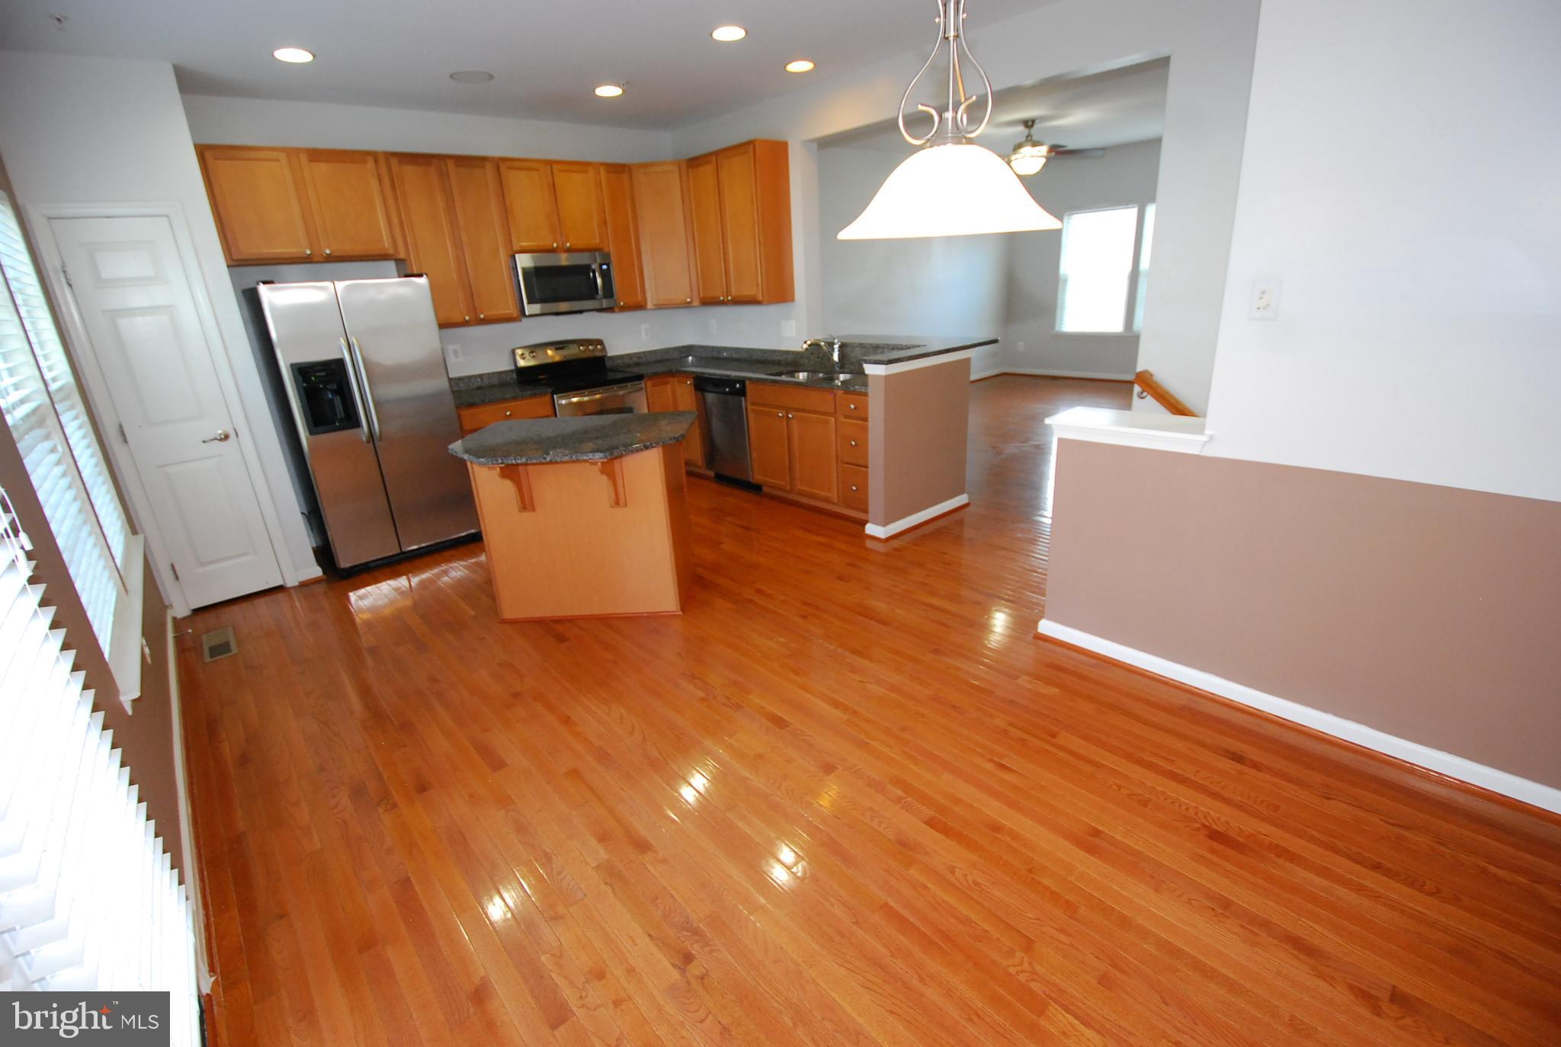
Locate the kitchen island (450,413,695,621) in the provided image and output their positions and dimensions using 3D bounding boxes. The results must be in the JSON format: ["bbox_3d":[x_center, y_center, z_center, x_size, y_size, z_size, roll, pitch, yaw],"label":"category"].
[{"bbox_3d":[-1.009,-0.022,3.413,1.140,0.910,1.040,-3,19,1],"label":"kitchen island"}]

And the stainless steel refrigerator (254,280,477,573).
[{"bbox_3d":[-2.656,-0.662,4.233,0.860,1.740,0.790,-20,25,-40],"label":"stainless steel refrigerator"}]

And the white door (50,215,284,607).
[{"bbox_3d":[-3.223,-0.528,3.483,0.440,2.030,0.050,-20,25,-40],"label":"white door"}]

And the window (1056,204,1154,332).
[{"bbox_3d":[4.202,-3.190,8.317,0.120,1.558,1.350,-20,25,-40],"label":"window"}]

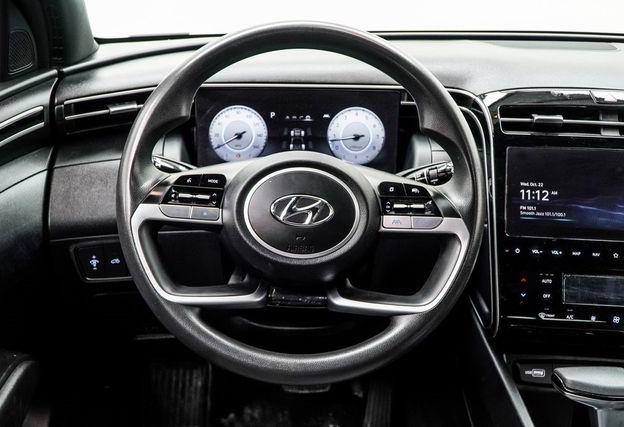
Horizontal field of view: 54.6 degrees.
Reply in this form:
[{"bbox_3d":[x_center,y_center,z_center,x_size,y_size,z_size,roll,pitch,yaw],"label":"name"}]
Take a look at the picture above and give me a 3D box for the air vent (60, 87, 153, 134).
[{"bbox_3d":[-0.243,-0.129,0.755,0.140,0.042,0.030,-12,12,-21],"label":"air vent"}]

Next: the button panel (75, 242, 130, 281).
[{"bbox_3d":[-0.248,0.058,0.730,0.075,0.046,0.020,-1,8,-10],"label":"button panel"}]

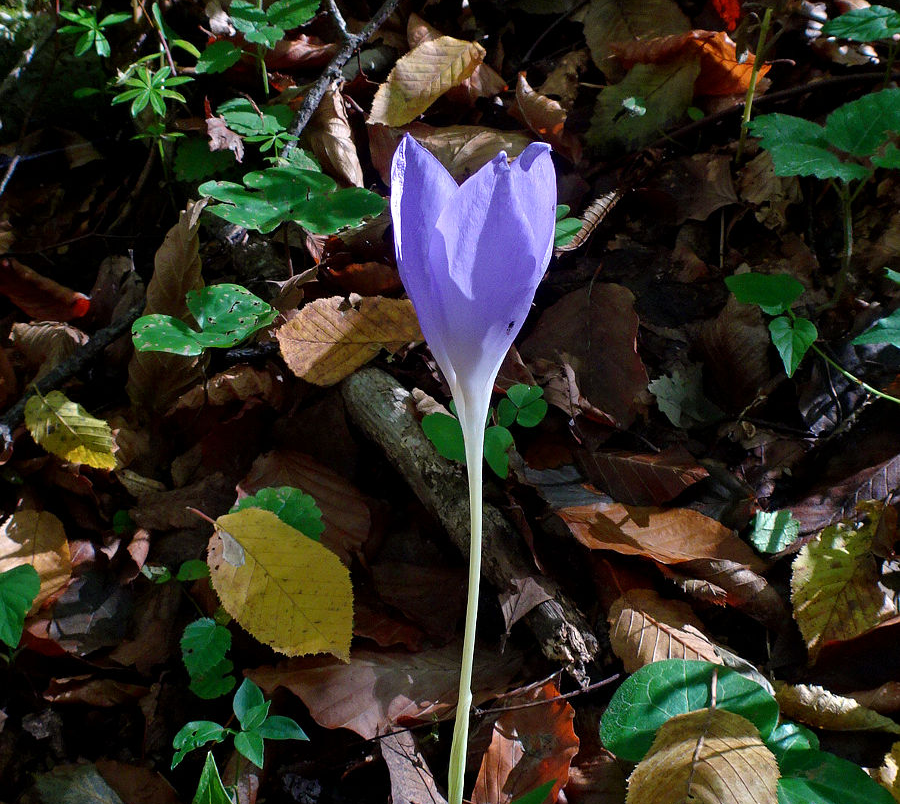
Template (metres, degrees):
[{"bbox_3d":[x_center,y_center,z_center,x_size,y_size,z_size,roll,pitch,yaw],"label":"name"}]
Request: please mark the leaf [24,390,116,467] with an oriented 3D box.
[{"bbox_3d":[-0.164,0.012,0.360,0.057,0.010,0.025,33,67,16],"label":"leaf"}]

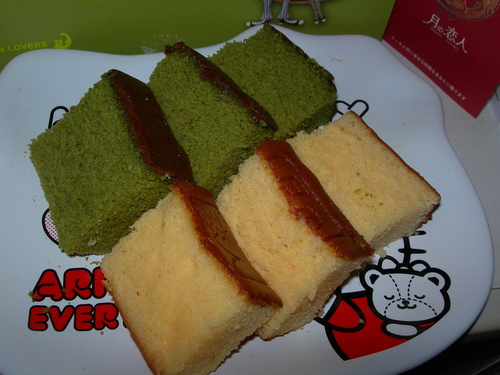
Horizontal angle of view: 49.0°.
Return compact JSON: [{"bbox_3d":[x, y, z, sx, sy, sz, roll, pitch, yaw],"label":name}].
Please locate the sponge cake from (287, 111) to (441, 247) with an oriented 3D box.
[{"bbox_3d":[0.043,0.003,0.259,0.056,0.025,0.062,-27,61,-20],"label":"sponge cake"}]

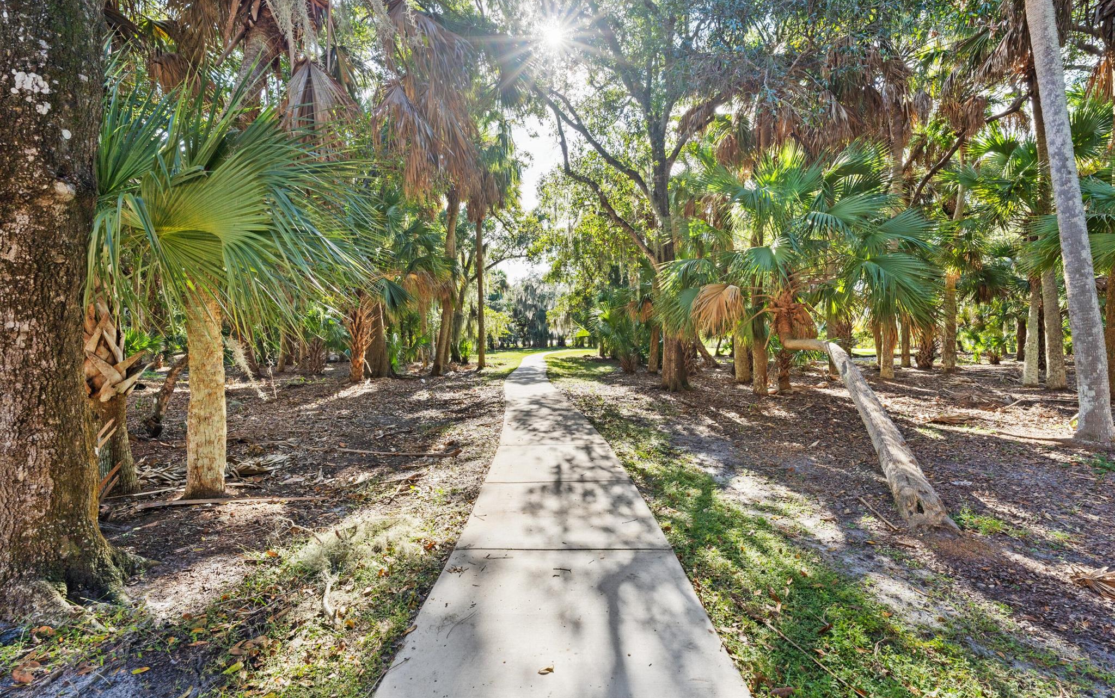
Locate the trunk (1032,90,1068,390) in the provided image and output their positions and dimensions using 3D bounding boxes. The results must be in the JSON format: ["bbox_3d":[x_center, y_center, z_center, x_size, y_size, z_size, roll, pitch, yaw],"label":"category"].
[{"bbox_3d":[15.148,-3.420,13.432,0.400,9.380,0.400,-4,0,-41],"label":"trunk"}]

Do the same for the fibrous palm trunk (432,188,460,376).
[{"bbox_3d":[-4.768,-2.863,18.452,0.550,8.060,0.500,5,1,-15],"label":"fibrous palm trunk"}]

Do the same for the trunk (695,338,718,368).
[{"bbox_3d":[8.933,0.220,26.114,0.460,1.983,0.460,-31,0,17],"label":"trunk"}]

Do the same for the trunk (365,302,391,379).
[{"bbox_3d":[-7.428,-0.387,17.881,0.950,3.180,0.950,0,1,-23],"label":"trunk"}]

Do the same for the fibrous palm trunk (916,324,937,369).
[{"bbox_3d":[20.086,-0.166,23.585,0.850,2.420,0.850,1,1,40],"label":"fibrous palm trunk"}]

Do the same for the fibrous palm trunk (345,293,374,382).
[{"bbox_3d":[-7.460,-0.450,16.280,0.850,3.290,0.850,0,1,-25],"label":"fibrous palm trunk"}]

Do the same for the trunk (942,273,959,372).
[{"bbox_3d":[19.337,-1.370,21.271,0.500,4.880,0.500,1,1,42],"label":"trunk"}]

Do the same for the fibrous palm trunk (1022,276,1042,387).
[{"bbox_3d":[15.705,-0.616,14.329,0.320,3.724,0.320,2,0,-42],"label":"fibrous palm trunk"}]

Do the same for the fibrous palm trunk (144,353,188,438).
[{"bbox_3d":[-6.424,0.767,7.192,0.280,1.450,0.260,20,1,-39],"label":"fibrous palm trunk"}]

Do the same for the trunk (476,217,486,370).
[{"bbox_3d":[-3.937,-2.855,22.153,0.360,7.850,0.360,-1,1,-10],"label":"trunk"}]

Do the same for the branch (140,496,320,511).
[{"bbox_3d":[-2.934,1.376,3.896,1.550,0.050,0.110,0,1,-6],"label":"branch"}]

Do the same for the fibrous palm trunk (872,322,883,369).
[{"bbox_3d":[18.259,-0.301,24.744,0.380,2.783,0.380,-3,0,36],"label":"fibrous palm trunk"}]

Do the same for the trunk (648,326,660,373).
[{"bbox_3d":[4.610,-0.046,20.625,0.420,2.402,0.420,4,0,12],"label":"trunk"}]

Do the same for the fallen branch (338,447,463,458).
[{"bbox_3d":[-2.074,1.340,5.653,1.664,0.070,0.150,0,1,6],"label":"fallen branch"}]

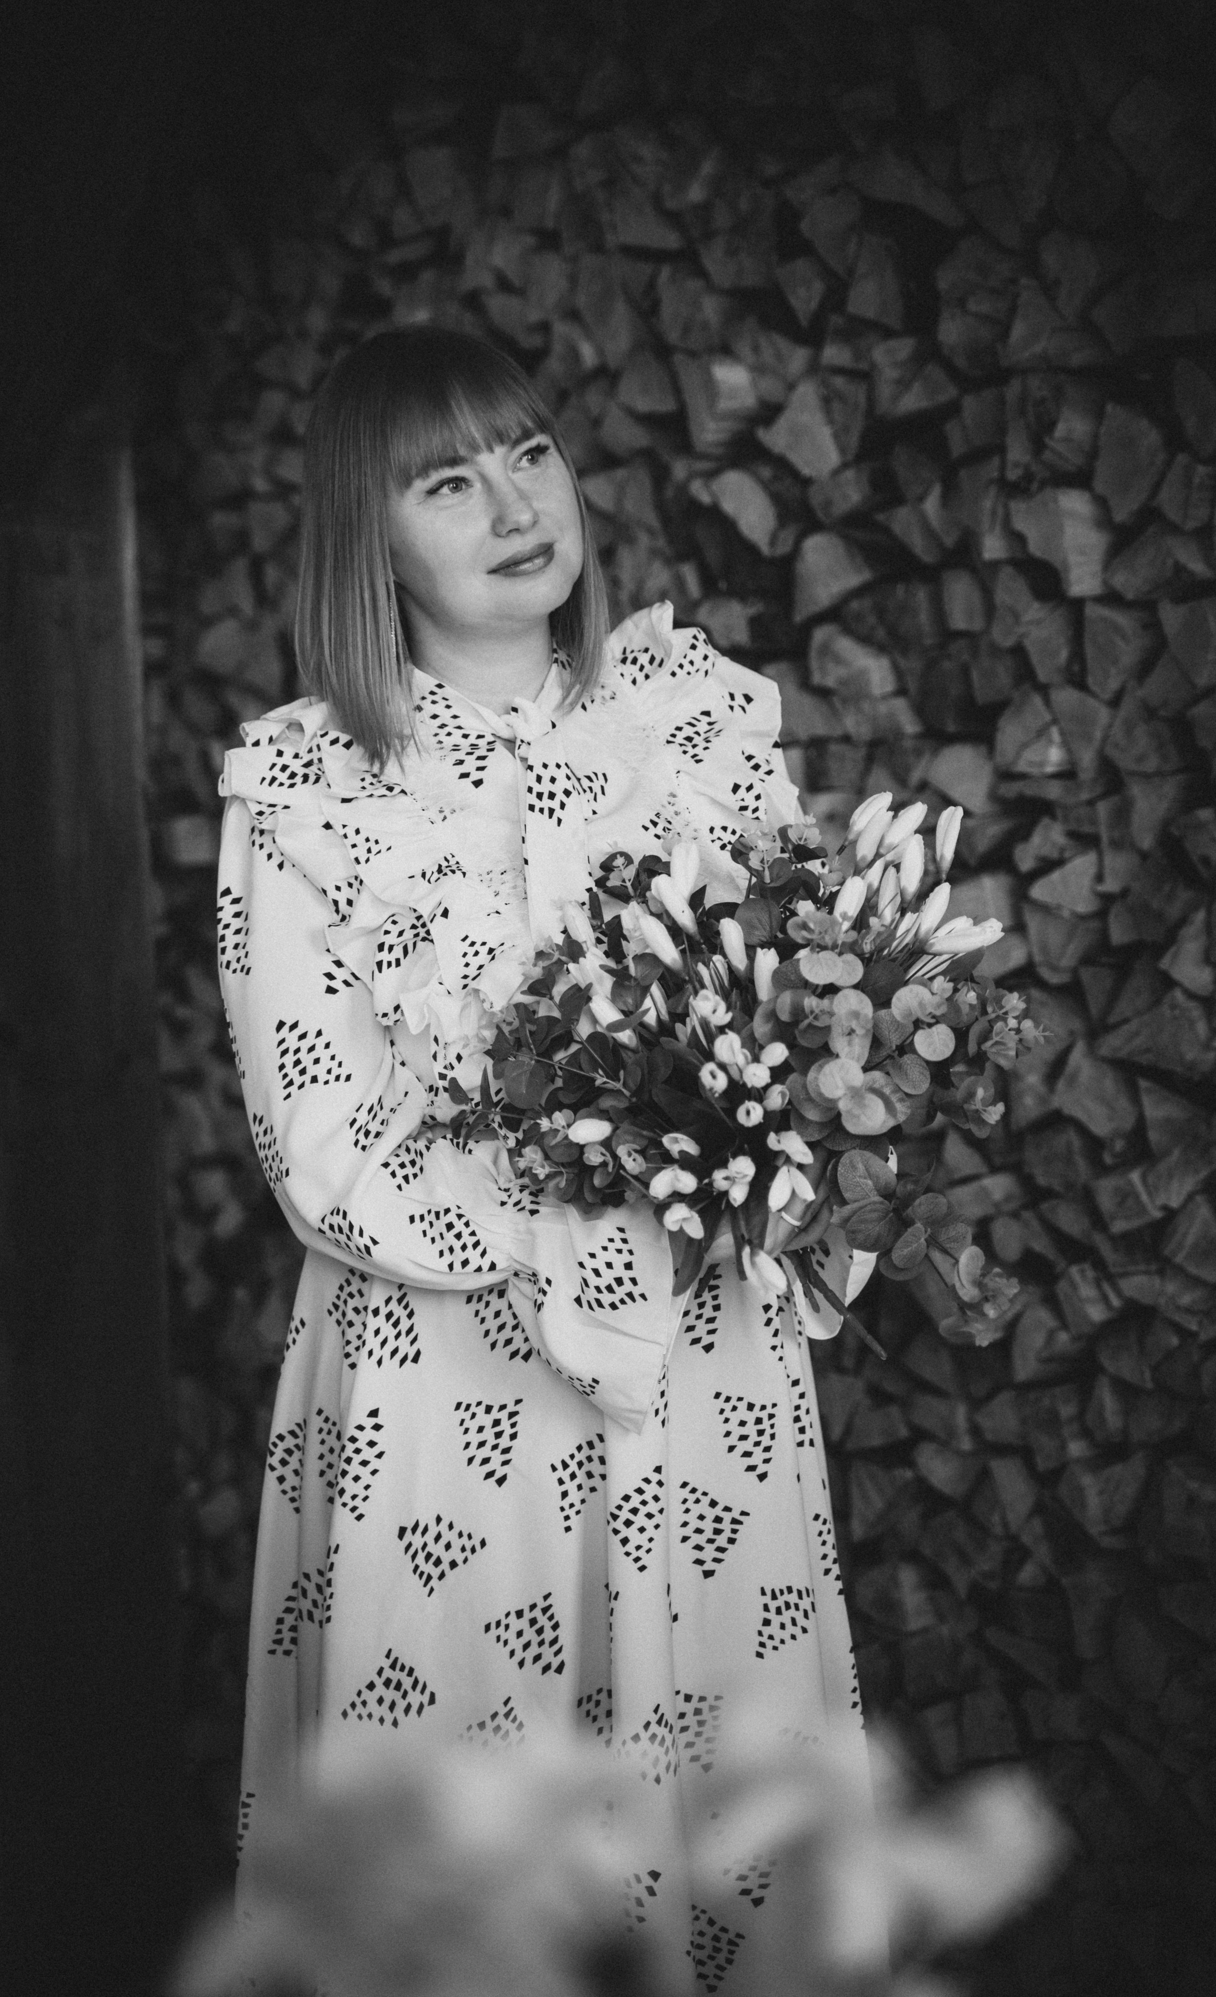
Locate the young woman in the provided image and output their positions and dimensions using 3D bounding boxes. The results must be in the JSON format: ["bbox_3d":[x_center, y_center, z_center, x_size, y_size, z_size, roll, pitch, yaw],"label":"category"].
[{"bbox_3d":[-0.050,0.355,2.940,0.500,1.660,0.420,-3,3,-20],"label":"young woman"}]

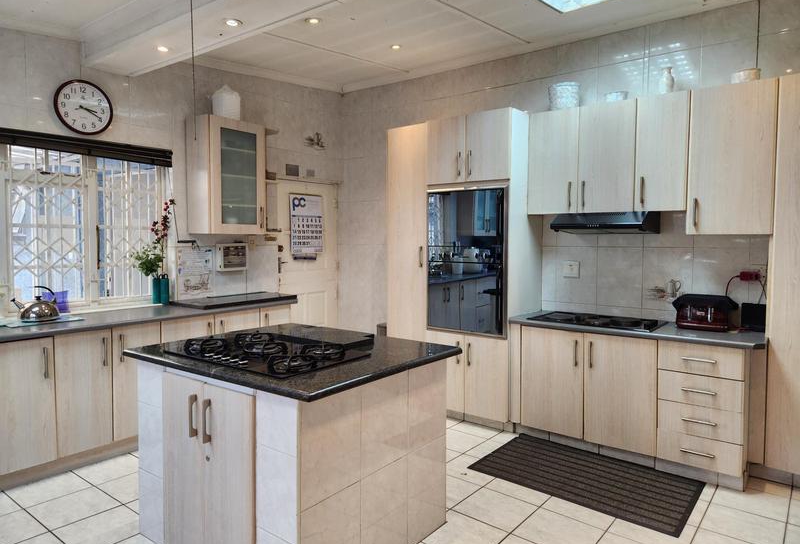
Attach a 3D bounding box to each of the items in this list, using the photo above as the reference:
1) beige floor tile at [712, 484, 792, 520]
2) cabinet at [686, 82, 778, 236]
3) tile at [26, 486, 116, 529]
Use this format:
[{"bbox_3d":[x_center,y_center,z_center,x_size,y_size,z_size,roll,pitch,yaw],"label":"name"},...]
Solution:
[{"bbox_3d":[1.954,1.277,2.961,0.346,0.010,0.343,3,4,39],"label":"beige floor tile"},{"bbox_3d":[2.143,-0.696,3.429,0.461,0.923,0.320,3,3,38],"label":"cabinet"},{"bbox_3d":[-1.710,1.238,2.792,0.347,0.012,0.332,2,3,39],"label":"tile"}]

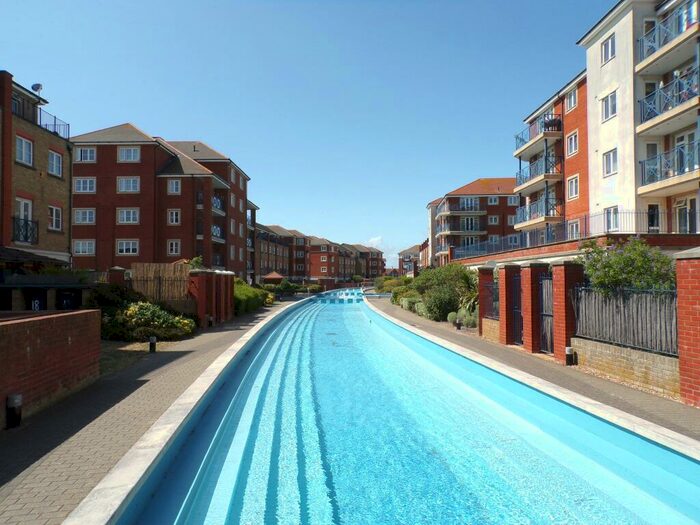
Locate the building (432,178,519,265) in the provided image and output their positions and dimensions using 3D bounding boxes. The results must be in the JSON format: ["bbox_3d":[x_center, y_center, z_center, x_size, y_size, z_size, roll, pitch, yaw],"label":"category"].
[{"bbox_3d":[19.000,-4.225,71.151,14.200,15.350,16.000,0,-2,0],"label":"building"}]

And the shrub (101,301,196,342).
[{"bbox_3d":[-6.050,1.700,14.357,2.800,1.030,1.700,0,-2,-6],"label":"shrub"}]

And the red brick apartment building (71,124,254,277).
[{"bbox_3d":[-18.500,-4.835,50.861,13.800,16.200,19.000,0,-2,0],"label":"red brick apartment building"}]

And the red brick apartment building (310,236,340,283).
[{"bbox_3d":[-6.900,-0.543,128.569,7.500,12.100,11.000,0,-2,9],"label":"red brick apartment building"}]

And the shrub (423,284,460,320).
[{"bbox_3d":[3.800,1.629,20.061,1.500,1.500,1.400,0,-2,0],"label":"shrub"}]

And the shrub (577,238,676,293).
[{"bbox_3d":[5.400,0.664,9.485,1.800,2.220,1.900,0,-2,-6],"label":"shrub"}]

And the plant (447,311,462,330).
[{"bbox_3d":[3.550,1.948,16.551,0.500,0.660,0.500,0,-2,0],"label":"plant"}]

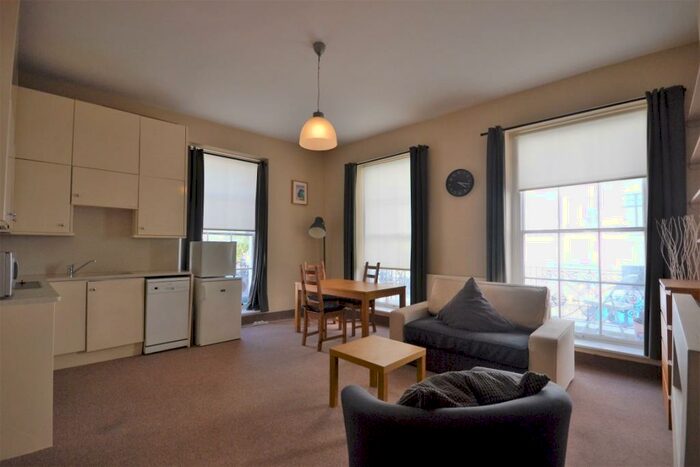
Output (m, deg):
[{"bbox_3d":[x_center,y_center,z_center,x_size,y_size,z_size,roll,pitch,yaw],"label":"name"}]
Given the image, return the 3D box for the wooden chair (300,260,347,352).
[{"bbox_3d":[-0.332,0.917,3.806,0.430,1.030,0.490,-2,-3,44],"label":"wooden chair"}]

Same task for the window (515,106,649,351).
[{"bbox_3d":[2.391,-0.044,3.147,1.150,2.370,0.150,-2,-3,41],"label":"window"}]

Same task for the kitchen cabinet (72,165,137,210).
[{"bbox_3d":[-2.871,-0.509,3.449,0.570,0.415,0.340,2,-3,-40],"label":"kitchen cabinet"}]

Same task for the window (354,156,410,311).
[{"bbox_3d":[0.537,0.008,4.733,1.100,2.350,0.150,-2,-3,41],"label":"window"}]

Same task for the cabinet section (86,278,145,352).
[{"bbox_3d":[-2.748,0.890,3.431,0.492,0.727,0.570,2,-3,-40],"label":"cabinet section"}]

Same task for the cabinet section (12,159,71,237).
[{"bbox_3d":[-3.327,-0.369,3.184,0.430,0.745,0.360,2,-3,-40],"label":"cabinet section"}]

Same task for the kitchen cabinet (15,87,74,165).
[{"bbox_3d":[-3.262,-1.095,3.146,0.425,0.720,0.340,2,-3,-40],"label":"kitchen cabinet"}]

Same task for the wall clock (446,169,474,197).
[{"bbox_3d":[1.438,-0.666,3.830,0.370,0.370,0.045,-2,-3,41],"label":"wall clock"}]

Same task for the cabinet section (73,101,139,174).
[{"bbox_3d":[-2.936,-1.094,3.541,0.595,0.735,0.360,2,-3,-40],"label":"cabinet section"}]

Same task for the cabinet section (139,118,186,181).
[{"bbox_3d":[-2.514,-1.070,3.894,0.503,0.740,0.360,2,-3,-40],"label":"cabinet section"}]

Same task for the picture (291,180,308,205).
[{"bbox_3d":[-0.889,-0.725,5.244,0.335,0.420,0.025,2,-3,-40],"label":"picture"}]

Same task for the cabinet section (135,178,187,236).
[{"bbox_3d":[-2.511,-0.331,3.867,0.500,0.740,0.360,2,-3,-40],"label":"cabinet section"}]

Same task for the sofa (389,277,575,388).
[{"bbox_3d":[1.299,0.965,2.996,1.490,0.870,0.820,-2,-3,41],"label":"sofa"}]

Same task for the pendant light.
[{"bbox_3d":[-0.274,-1.248,2.603,0.340,0.920,0.340,0,-2,0],"label":"pendant light"}]

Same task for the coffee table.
[{"bbox_3d":[0.239,1.153,2.328,0.550,0.450,0.550,2,-3,-45],"label":"coffee table"}]

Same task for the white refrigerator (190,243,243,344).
[{"bbox_3d":[-1.853,0.781,4.064,0.520,1.320,0.530,2,-3,-40],"label":"white refrigerator"}]

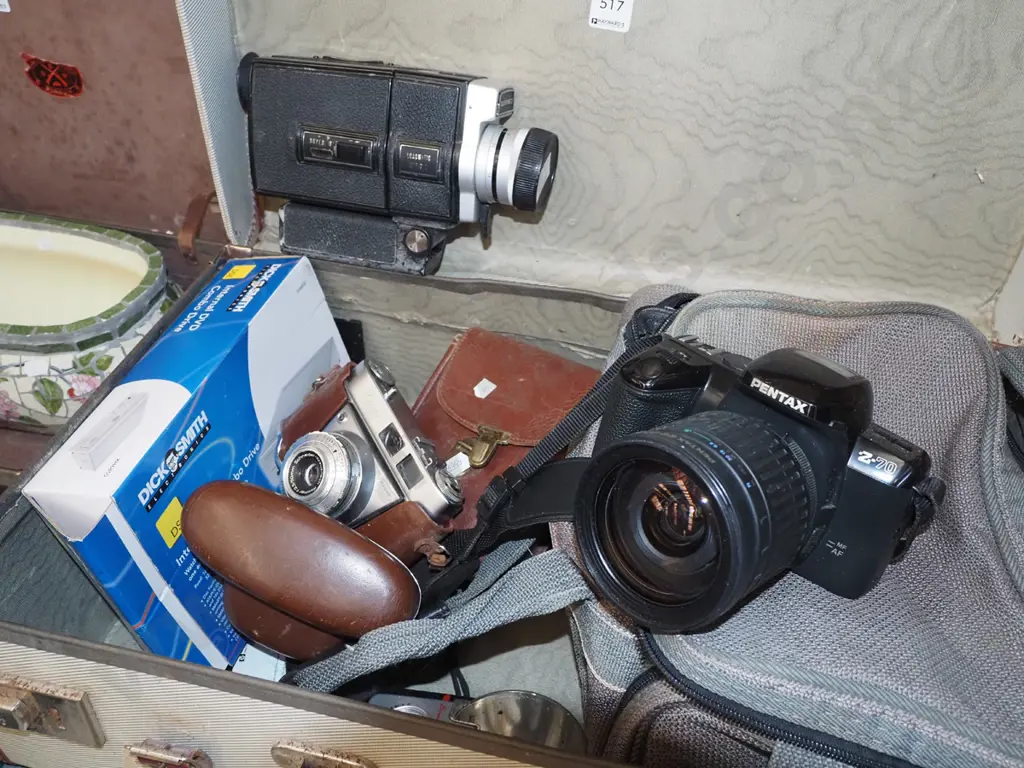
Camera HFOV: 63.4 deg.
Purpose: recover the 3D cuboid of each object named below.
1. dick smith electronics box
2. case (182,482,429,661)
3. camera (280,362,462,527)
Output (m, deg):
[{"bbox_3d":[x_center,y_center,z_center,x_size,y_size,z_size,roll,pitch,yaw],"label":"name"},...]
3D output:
[{"bbox_3d":[-0.194,0.043,0.577,0.061,0.157,0.240,0,39,18],"label":"dick smith electronics box"},{"bbox_3d":[-0.115,0.102,0.455,0.132,0.072,0.066,19,44,19],"label":"case"},{"bbox_3d":[-0.098,0.054,0.552,0.078,0.086,0.122,7,43,-57],"label":"camera"}]

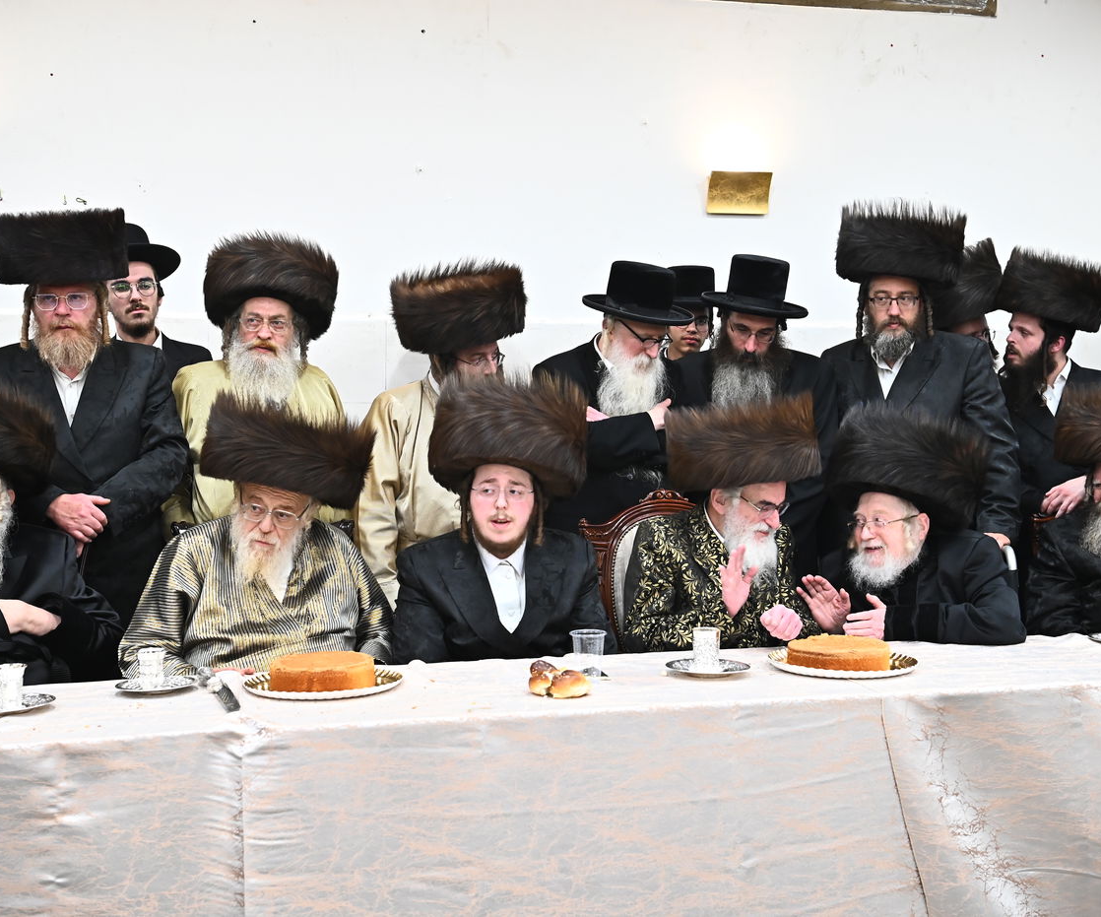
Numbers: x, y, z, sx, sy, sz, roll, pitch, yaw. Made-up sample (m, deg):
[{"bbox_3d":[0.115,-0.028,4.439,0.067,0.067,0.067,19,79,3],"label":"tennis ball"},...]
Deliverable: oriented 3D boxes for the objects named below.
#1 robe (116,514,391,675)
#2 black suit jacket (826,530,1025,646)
[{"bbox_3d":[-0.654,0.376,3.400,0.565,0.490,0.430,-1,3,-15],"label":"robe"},{"bbox_3d":[0.849,0.462,3.514,0.520,0.600,0.480,2,3,30],"label":"black suit jacket"}]

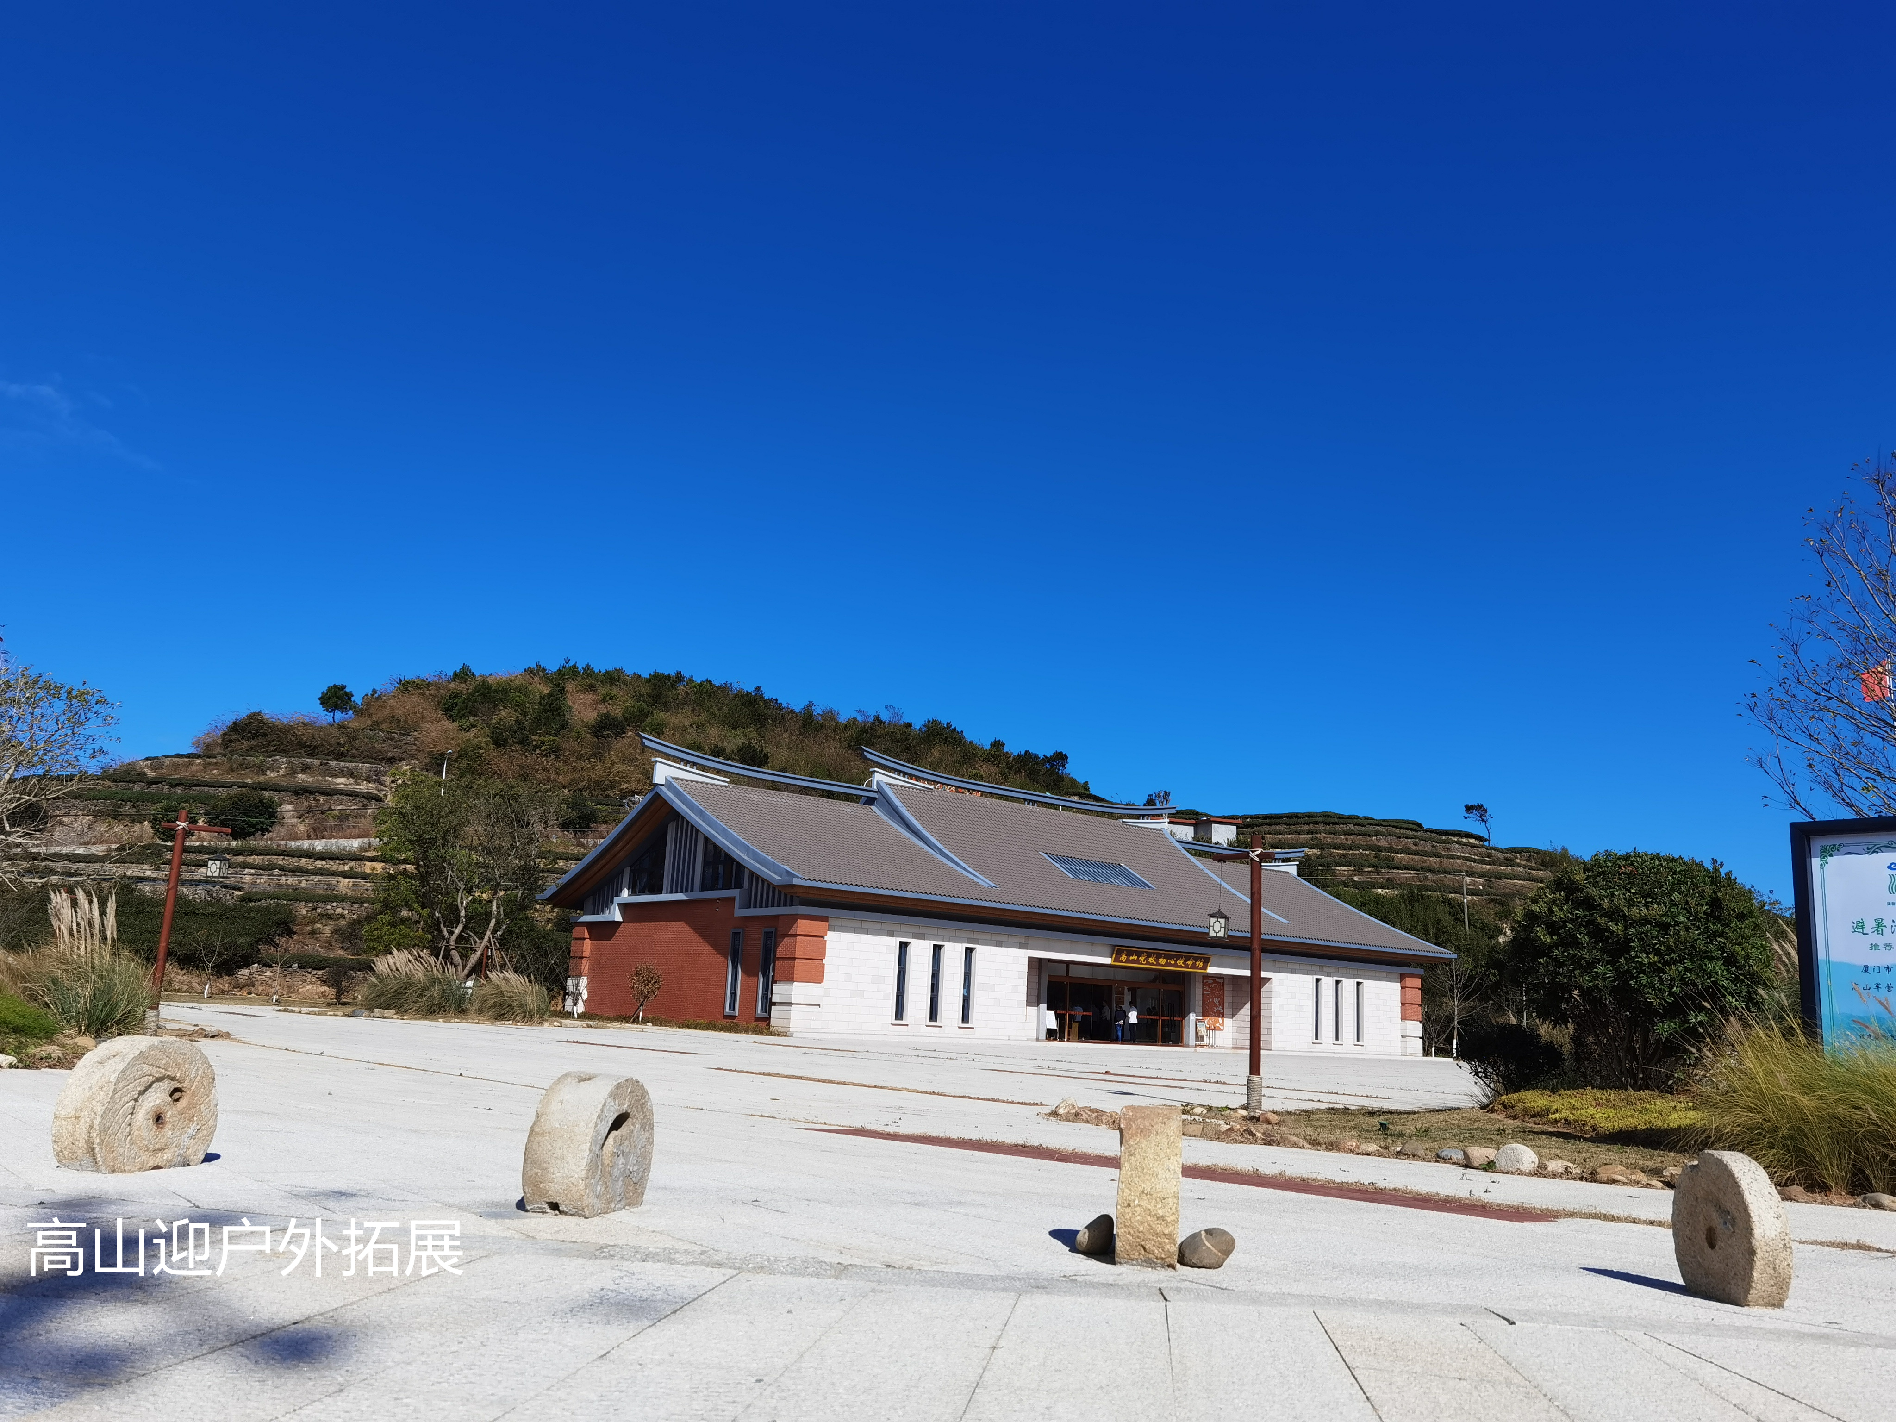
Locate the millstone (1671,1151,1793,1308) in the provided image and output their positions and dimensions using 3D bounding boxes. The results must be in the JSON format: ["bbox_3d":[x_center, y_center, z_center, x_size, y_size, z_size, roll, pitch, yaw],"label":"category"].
[{"bbox_3d":[4.284,2.815,8.116,0.189,0.748,0.864,3,-12,1],"label":"millstone"}]

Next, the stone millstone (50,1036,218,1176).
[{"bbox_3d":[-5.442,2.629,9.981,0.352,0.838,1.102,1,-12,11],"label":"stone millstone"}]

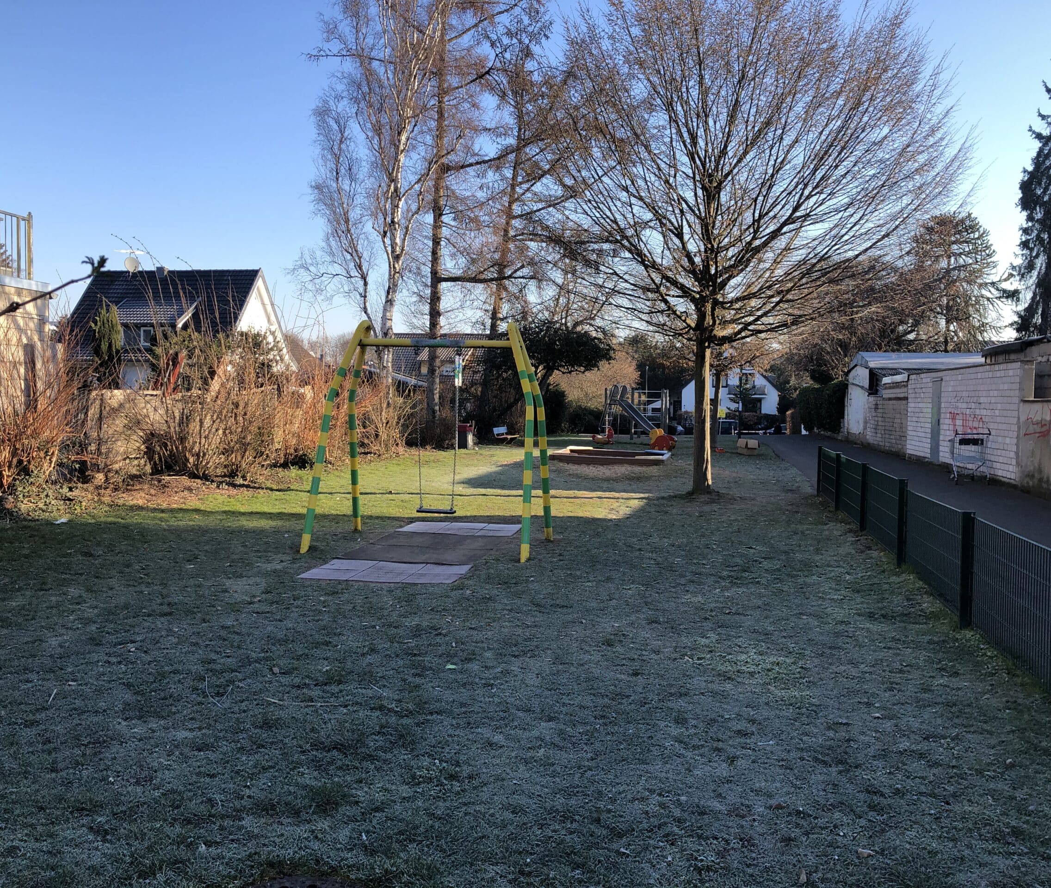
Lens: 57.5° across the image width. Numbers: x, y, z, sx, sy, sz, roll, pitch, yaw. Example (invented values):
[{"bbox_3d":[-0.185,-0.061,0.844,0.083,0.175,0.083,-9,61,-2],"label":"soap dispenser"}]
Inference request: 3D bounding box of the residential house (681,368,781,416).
[{"bbox_3d":[19.467,-5.366,91.000,9.000,6.900,10.000,1,3,8],"label":"residential house"}]

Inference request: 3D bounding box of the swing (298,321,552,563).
[{"bbox_3d":[-1.049,-0.107,10.992,2.530,2.580,1.840,1,3,9],"label":"swing"}]

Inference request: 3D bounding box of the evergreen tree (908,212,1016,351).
[{"bbox_3d":[20.949,-5.957,47.000,5.500,11.000,5.500,0,3,0],"label":"evergreen tree"}]

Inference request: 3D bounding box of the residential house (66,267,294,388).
[{"bbox_3d":[-19.717,-5.487,54.095,10.200,8.600,9.400,1,3,10],"label":"residential house"}]

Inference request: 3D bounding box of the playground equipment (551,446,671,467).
[{"bbox_3d":[2.430,0.335,26.400,3.000,0.190,3.100,1,3,11],"label":"playground equipment"}]

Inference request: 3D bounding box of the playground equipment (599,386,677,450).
[{"bbox_3d":[4.574,-1.340,39.300,2.500,2.300,3.100,-2,4,-37],"label":"playground equipment"}]

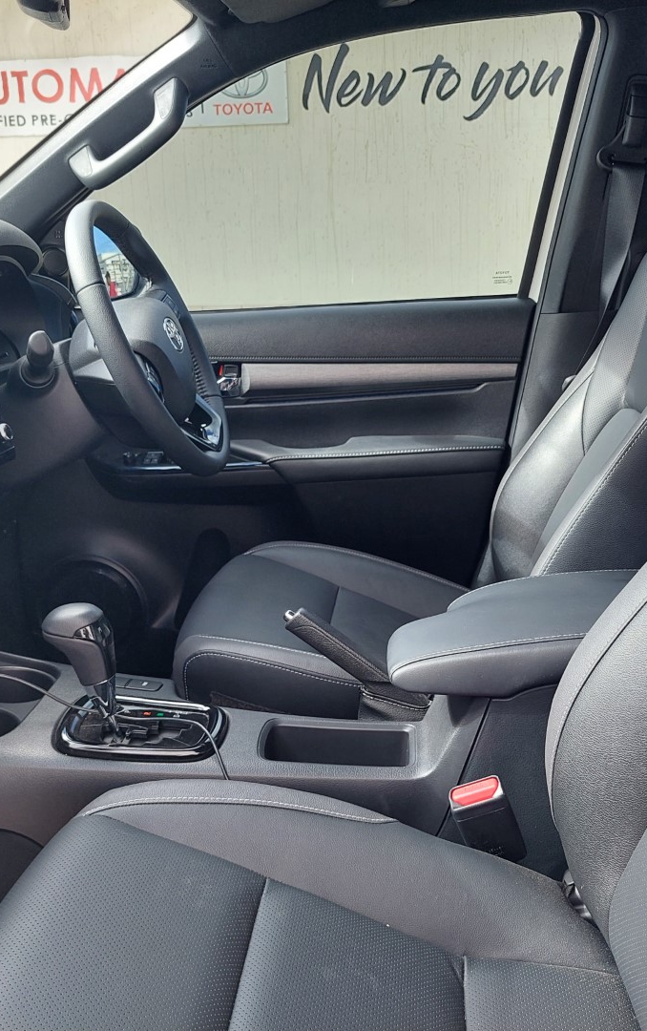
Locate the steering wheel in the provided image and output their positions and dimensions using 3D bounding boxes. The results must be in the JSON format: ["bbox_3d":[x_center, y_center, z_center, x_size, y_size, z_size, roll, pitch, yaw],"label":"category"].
[{"bbox_3d":[-0.245,-0.214,1.233,0.100,0.376,0.376,-22,10,11],"label":"steering wheel"}]

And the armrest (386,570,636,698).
[{"bbox_3d":[0.209,0.093,0.866,0.300,0.085,0.180,0,13,6],"label":"armrest"}]

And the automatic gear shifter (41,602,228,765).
[{"bbox_3d":[-0.187,0.151,0.935,0.175,0.150,0.137,0,13,6],"label":"automatic gear shifter"}]

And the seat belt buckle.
[{"bbox_3d":[0.137,0.256,0.770,0.041,0.072,0.025,-21,10,10],"label":"seat belt buckle"}]

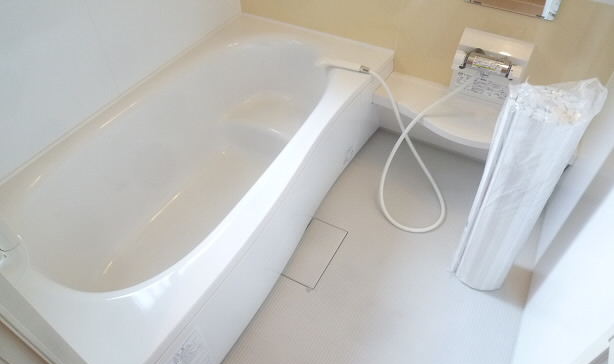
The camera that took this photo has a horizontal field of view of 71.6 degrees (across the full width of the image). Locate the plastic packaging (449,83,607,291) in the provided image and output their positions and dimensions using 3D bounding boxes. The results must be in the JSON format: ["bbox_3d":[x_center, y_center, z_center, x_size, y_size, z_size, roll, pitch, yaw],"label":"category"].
[{"bbox_3d":[0.627,0.052,1.304,0.190,0.760,0.175,20,48,22],"label":"plastic packaging"}]

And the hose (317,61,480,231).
[{"bbox_3d":[0.309,-0.186,1.747,0.650,0.460,0.460,22,51,20],"label":"hose"}]

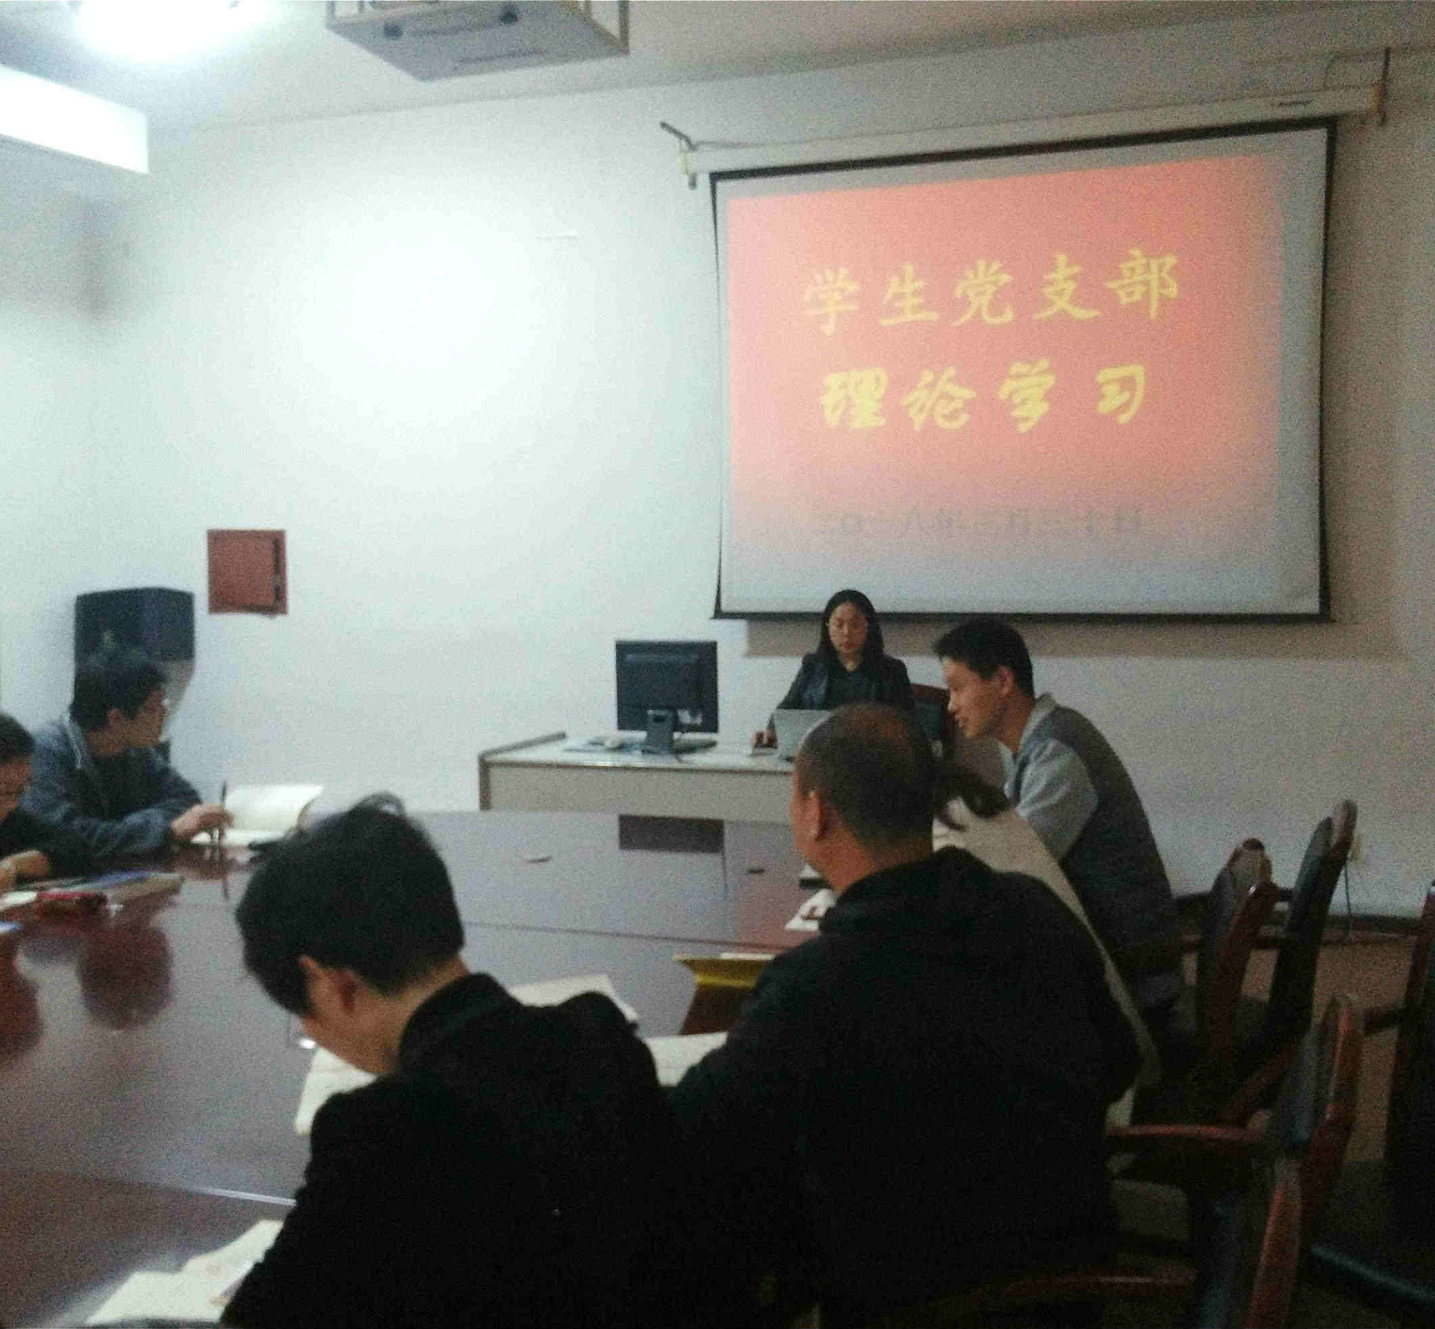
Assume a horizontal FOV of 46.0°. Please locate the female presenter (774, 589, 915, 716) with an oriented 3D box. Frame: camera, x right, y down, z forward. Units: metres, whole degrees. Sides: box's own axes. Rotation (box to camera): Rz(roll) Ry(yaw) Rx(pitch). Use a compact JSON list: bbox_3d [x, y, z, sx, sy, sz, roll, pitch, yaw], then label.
[{"bbox_3d":[0.441,0.393,6.050,0.500,1.280,0.680,2,5,26],"label":"female presenter"}]

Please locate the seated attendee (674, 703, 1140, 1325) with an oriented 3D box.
[{"bbox_3d":[0.265,0.695,2.443,0.740,1.270,0.550,3,6,38],"label":"seated attendee"}]

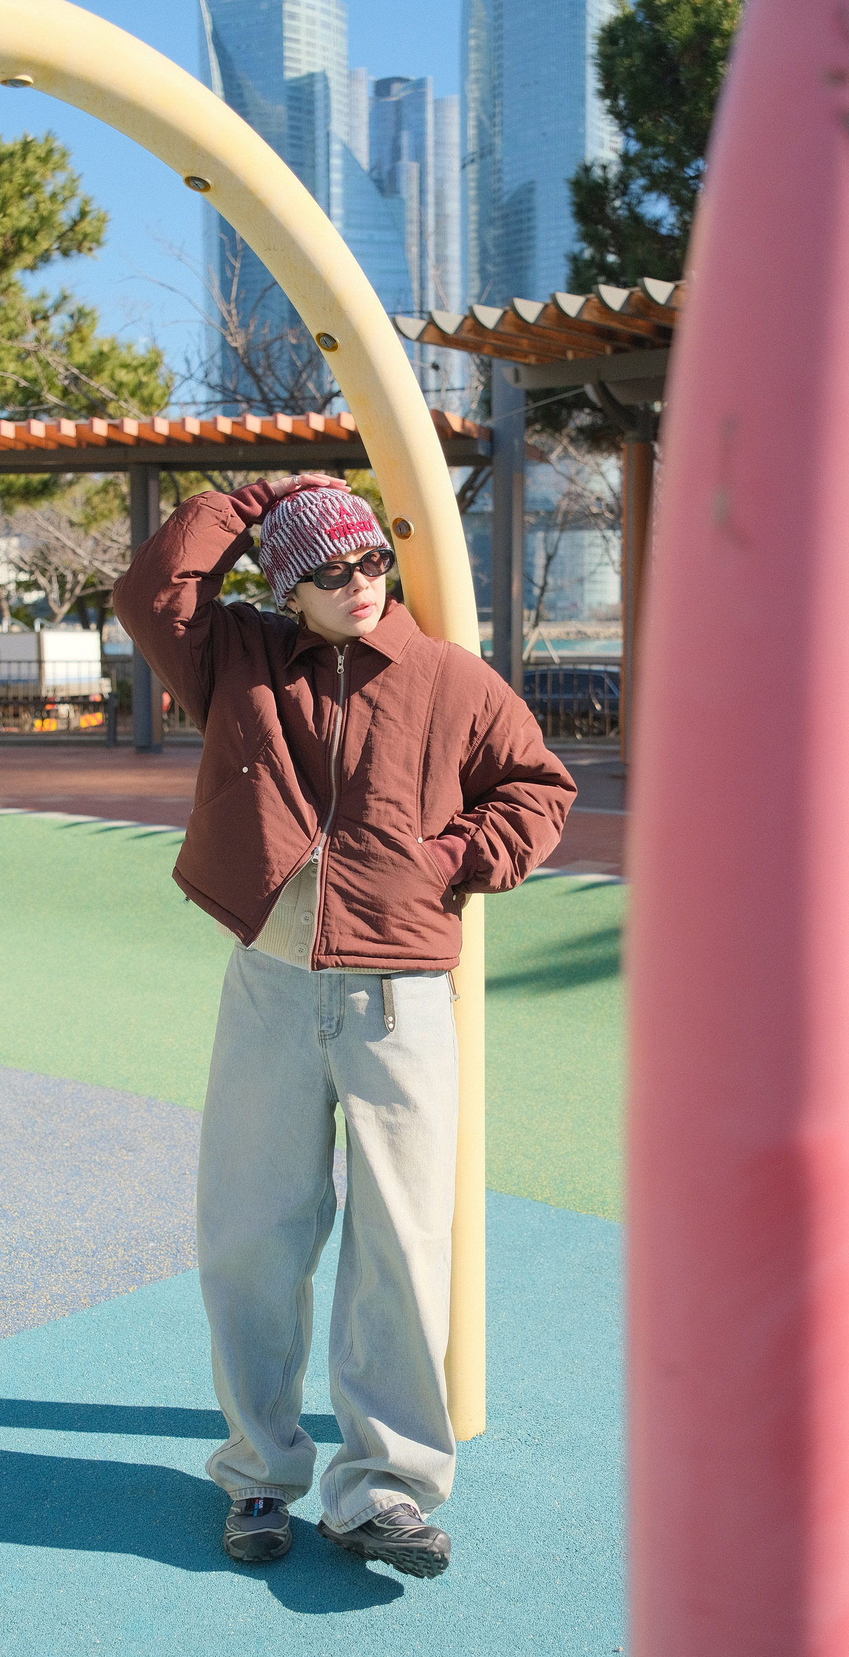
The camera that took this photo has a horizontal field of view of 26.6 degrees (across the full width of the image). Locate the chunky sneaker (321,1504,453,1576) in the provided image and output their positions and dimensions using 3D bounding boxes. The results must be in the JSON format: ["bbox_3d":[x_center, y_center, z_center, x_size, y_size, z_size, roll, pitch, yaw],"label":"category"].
[{"bbox_3d":[-0.063,1.115,2.872,0.106,0.120,0.280,27,-20,-33],"label":"chunky sneaker"}]

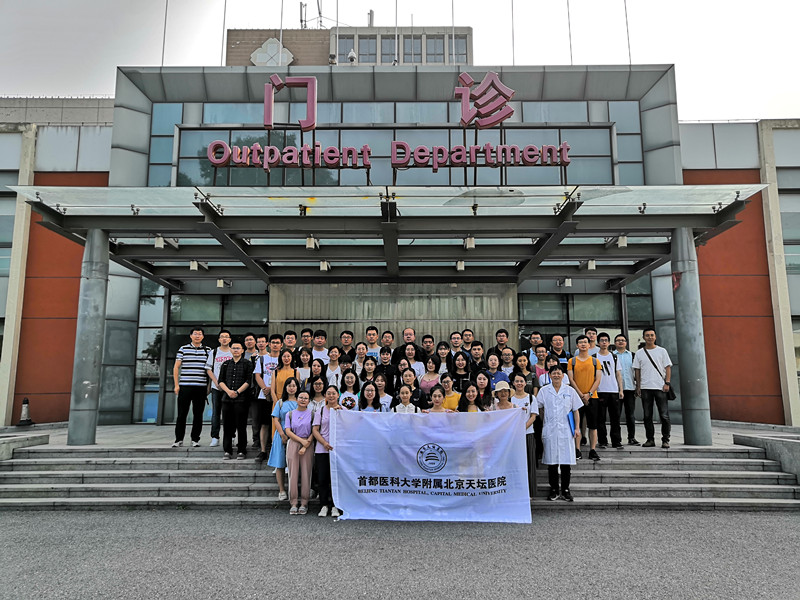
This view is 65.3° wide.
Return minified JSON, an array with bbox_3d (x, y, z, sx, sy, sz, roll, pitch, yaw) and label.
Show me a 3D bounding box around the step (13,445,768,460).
[{"bbox_3d":[-0.118,2.342,9.626,11.389,0.151,0.404,0,-9,-1],"label":"step"}]

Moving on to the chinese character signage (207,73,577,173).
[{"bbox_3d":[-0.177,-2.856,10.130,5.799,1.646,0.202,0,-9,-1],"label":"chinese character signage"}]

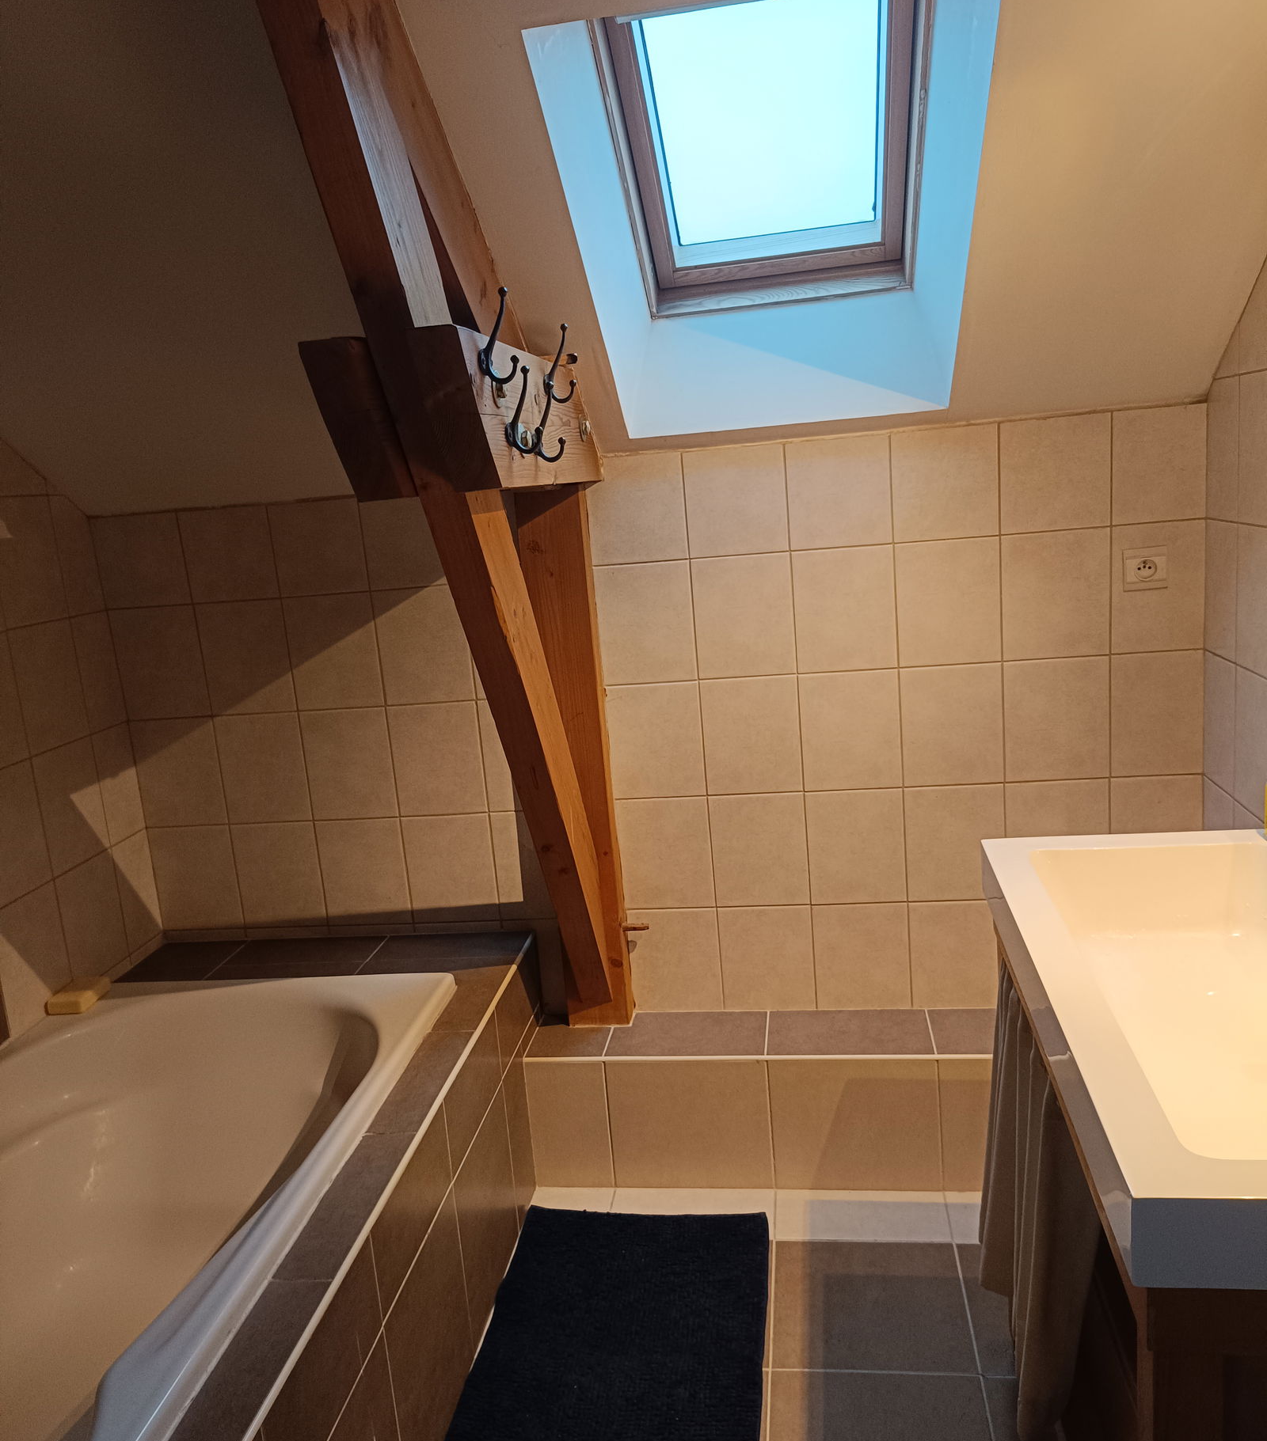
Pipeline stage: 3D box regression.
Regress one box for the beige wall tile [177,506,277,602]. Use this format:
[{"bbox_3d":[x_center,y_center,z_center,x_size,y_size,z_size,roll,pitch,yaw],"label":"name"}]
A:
[{"bbox_3d":[-0.864,-0.356,2.520,0.200,0.197,0.010,-3,11,9],"label":"beige wall tile"}]

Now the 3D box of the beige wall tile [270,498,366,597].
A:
[{"bbox_3d":[-0.664,-0.366,2.488,0.200,0.194,0.010,-3,11,9],"label":"beige wall tile"}]

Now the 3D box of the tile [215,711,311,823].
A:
[{"bbox_3d":[-0.824,0.106,2.615,0.200,0.247,0.010,-3,11,9],"label":"tile"}]

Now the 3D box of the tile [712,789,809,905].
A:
[{"bbox_3d":[0.269,0.276,2.485,0.200,0.247,0.010,-3,11,9],"label":"tile"}]

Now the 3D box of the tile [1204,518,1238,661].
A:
[{"bbox_3d":[1.089,-0.240,2.159,0.010,0.247,0.174,-3,11,9],"label":"tile"}]

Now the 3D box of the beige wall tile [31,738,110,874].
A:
[{"bbox_3d":[-1.167,0.175,2.429,0.010,0.248,0.200,-3,12,9],"label":"beige wall tile"}]

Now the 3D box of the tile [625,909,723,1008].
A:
[{"bbox_3d":[0.090,0.526,2.577,0.200,0.235,0.010,-3,12,9],"label":"tile"}]

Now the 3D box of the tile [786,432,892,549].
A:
[{"bbox_3d":[0.407,-0.449,2.316,0.200,0.208,0.010,-3,11,9],"label":"tile"}]

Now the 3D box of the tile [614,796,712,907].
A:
[{"bbox_3d":[0.069,0.286,2.518,0.200,0.247,0.010,-3,11,9],"label":"tile"}]

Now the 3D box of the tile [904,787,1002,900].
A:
[{"bbox_3d":[0.668,0.254,2.422,0.200,0.247,0.010,-3,11,9],"label":"tile"}]

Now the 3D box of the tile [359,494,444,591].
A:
[{"bbox_3d":[-0.463,-0.377,2.464,0.200,0.190,0.010,-3,12,9],"label":"tile"}]

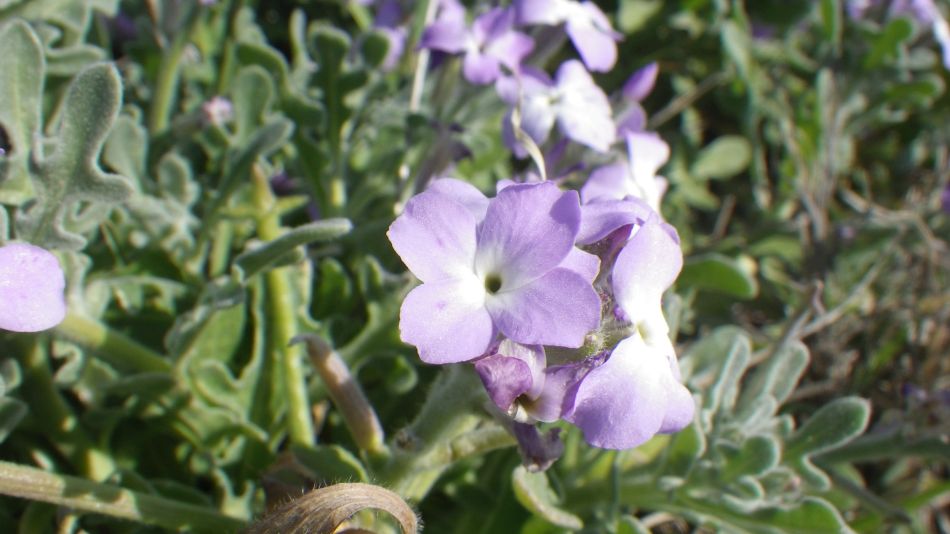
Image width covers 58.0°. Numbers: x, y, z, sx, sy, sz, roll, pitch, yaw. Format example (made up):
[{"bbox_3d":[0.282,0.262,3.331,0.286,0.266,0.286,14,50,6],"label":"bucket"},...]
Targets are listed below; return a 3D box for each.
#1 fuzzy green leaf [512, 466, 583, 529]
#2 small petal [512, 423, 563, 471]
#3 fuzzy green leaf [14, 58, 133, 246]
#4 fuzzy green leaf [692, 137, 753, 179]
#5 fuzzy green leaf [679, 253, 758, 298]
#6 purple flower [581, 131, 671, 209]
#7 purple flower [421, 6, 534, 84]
[{"bbox_3d":[0.014,0.046,0.172,0.007,0.016,0.007,-43,12,-1],"label":"fuzzy green leaf"},{"bbox_3d":[0.011,0.031,0.148,0.008,0.008,0.007,-5,18,-17],"label":"small petal"},{"bbox_3d":[-0.087,-0.024,0.187,0.024,0.040,0.011,4,12,-13],"label":"fuzzy green leaf"},{"bbox_3d":[0.086,-0.038,0.300,0.021,0.015,0.008,5,30,-3],"label":"fuzzy green leaf"},{"bbox_3d":[0.068,0.002,0.245,0.027,0.012,0.009,6,24,-9],"label":"fuzzy green leaf"},{"bbox_3d":[0.036,-0.022,0.200,0.023,0.021,0.015,-17,29,-34],"label":"purple flower"},{"bbox_3d":[0.001,-0.061,0.235,0.031,0.022,0.016,0,30,0],"label":"purple flower"}]

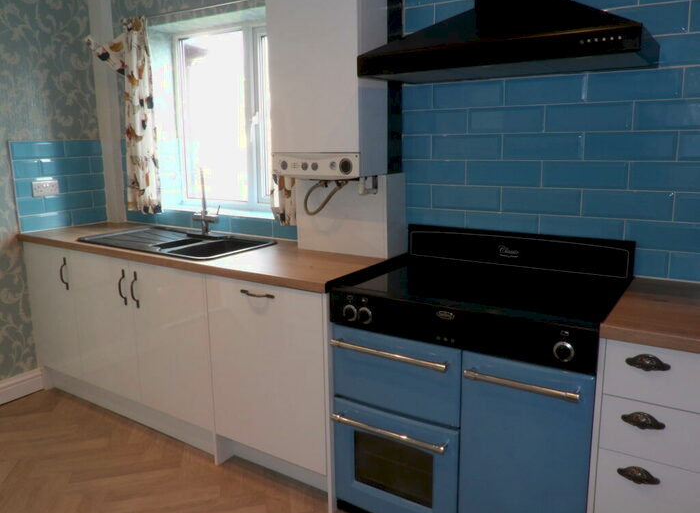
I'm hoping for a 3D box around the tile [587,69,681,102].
[{"bbox_3d":[0.966,-0.582,1.931,0.296,0.099,0.010,7,14,32],"label":"tile"}]

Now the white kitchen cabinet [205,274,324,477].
[{"bbox_3d":[-0.176,0.399,2.441,0.595,0.713,0.580,6,13,34],"label":"white kitchen cabinet"}]

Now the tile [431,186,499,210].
[{"bbox_3d":[0.476,-0.239,2.328,0.296,0.099,0.010,7,14,32],"label":"tile"}]

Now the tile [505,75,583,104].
[{"bbox_3d":[0.717,-0.610,2.090,0.296,0.099,0.010,7,14,32],"label":"tile"}]

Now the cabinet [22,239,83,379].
[{"bbox_3d":[-1.465,0.250,3.330,0.463,0.724,0.571,7,14,32],"label":"cabinet"}]

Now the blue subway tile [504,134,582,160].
[{"bbox_3d":[0.717,-0.407,2.103,0.300,0.100,0.010,6,13,34],"label":"blue subway tile"}]

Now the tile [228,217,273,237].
[{"bbox_3d":[-0.524,-0.160,3.008,0.296,0.096,0.010,7,14,32],"label":"tile"}]

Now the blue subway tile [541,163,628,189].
[{"bbox_3d":[0.842,-0.293,2.040,0.300,0.100,0.010,6,13,34],"label":"blue subway tile"}]

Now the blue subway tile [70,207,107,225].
[{"bbox_3d":[-1.611,-0.244,3.511,0.010,0.100,0.244,6,13,32],"label":"blue subway tile"}]

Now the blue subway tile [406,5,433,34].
[{"bbox_3d":[0.286,-0.975,2.343,0.135,0.100,0.010,6,13,32],"label":"blue subway tile"}]

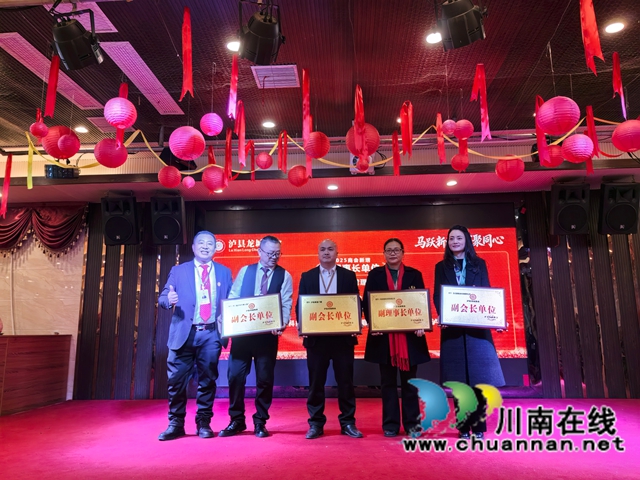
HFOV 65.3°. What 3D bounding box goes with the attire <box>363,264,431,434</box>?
[{"bbox_3d":[0.636,0.880,4.171,0.540,1.372,0.360,-2,-11,7],"label":"attire"}]

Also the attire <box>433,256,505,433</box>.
[{"bbox_3d":[1.208,0.834,4.102,0.560,1.424,0.370,-3,-12,11],"label":"attire"}]

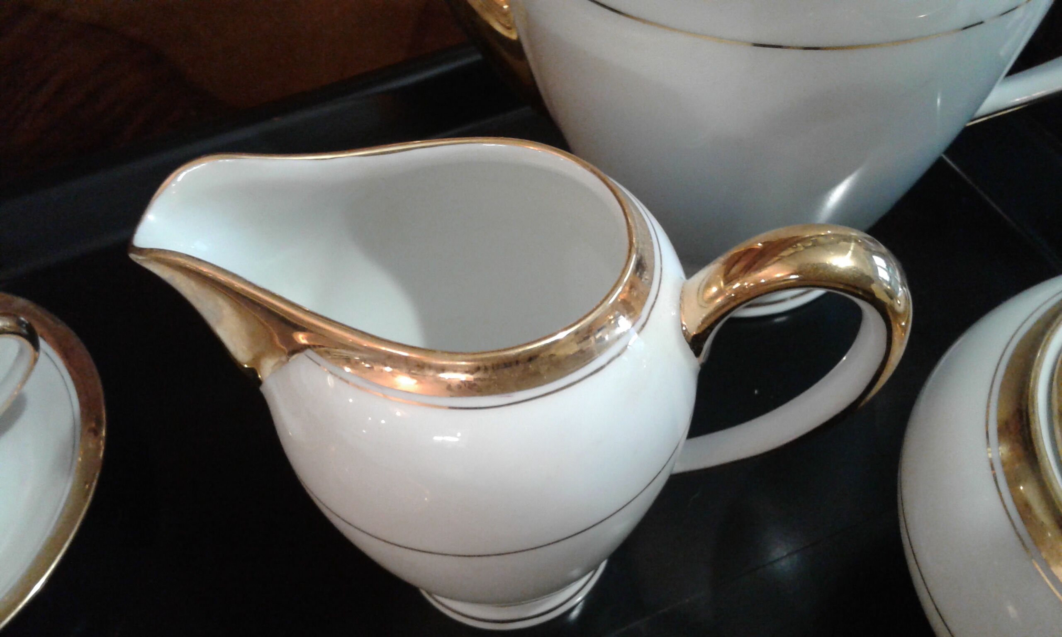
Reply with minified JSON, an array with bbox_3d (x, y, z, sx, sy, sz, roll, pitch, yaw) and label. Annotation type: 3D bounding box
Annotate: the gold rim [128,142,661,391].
[{"bbox_3d":[-0.022,-0.009,0.143,0.083,0.029,0.058,-3,47,1],"label":"gold rim"}]

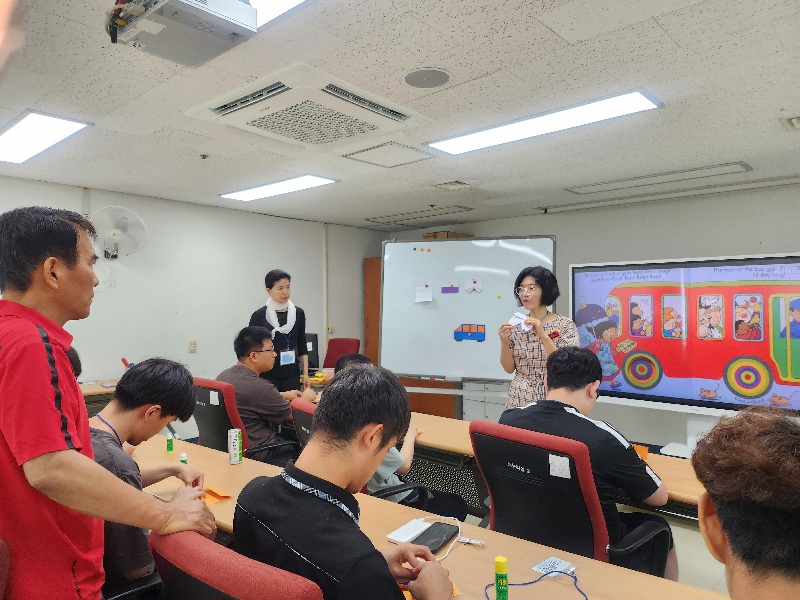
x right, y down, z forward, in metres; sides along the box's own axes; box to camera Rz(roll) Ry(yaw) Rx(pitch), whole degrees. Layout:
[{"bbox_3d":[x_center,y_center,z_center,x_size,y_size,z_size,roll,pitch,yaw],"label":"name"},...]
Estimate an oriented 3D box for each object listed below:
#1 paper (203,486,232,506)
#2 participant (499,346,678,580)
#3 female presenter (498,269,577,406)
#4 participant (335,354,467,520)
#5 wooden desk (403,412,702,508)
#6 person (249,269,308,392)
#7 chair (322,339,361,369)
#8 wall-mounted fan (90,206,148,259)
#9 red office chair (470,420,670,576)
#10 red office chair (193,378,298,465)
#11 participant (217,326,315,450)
[{"bbox_3d":[-0.606,0.623,1.769,0.130,0.020,0.100,-1,-1,41],"label":"paper"},{"bbox_3d":[0.739,0.764,2.041,0.600,1.200,0.750,-1,-1,41],"label":"participant"},{"bbox_3d":[0.768,0.592,3.105,0.480,1.570,0.420,0,-1,34],"label":"female presenter"},{"bbox_3d":[-0.036,0.811,2.642,0.580,1.120,0.750,-1,-1,41],"label":"participant"},{"bbox_3d":[0.506,1.009,2.455,1.800,0.720,0.500,-1,-1,41],"label":"wooden desk"},{"bbox_3d":[-0.863,0.580,3.932,0.460,1.600,0.320,0,-1,-25],"label":"person"},{"bbox_3d":[-0.659,0.929,6.023,0.580,0.960,0.580,0,-1,37],"label":"chair"},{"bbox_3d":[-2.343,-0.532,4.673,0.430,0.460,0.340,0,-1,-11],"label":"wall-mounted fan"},{"bbox_3d":[0.593,0.903,1.995,0.600,0.920,0.600,-1,-1,41],"label":"red office chair"},{"bbox_3d":[-0.877,0.918,3.287,0.600,0.920,0.600,-1,-1,41],"label":"red office chair"},{"bbox_3d":[-0.785,0.763,3.288,0.720,1.230,0.560,0,-1,-29],"label":"participant"}]

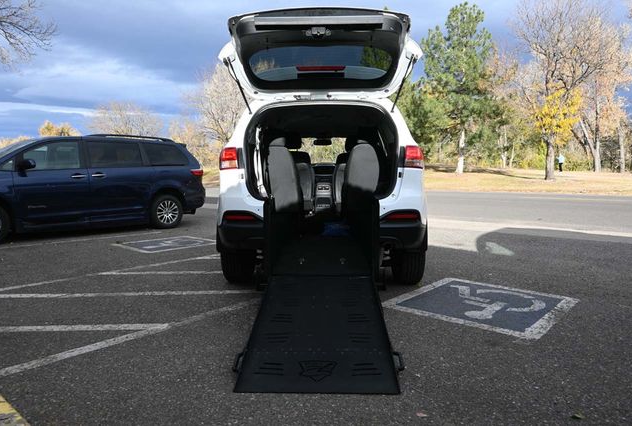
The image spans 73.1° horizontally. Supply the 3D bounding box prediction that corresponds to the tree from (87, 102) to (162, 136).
[{"bbox_3d":[-20.970,-8.186,47.383,7.700,8.010,7.400,0,6,0],"label":"tree"}]

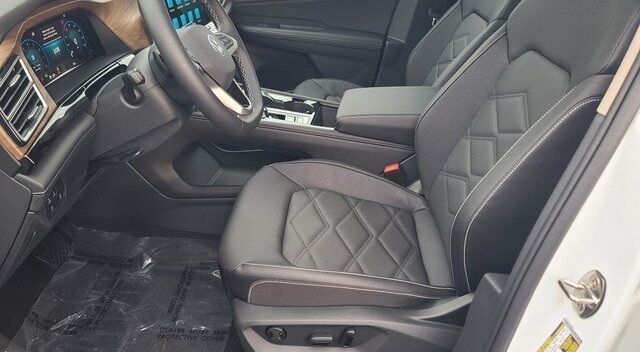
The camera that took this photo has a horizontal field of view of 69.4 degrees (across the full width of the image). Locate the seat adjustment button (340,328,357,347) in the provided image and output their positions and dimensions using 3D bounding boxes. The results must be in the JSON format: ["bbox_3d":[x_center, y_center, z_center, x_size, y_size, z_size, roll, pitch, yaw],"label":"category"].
[{"bbox_3d":[0.054,0.306,0.875,0.026,0.036,0.015,2,27,3],"label":"seat adjustment button"}]

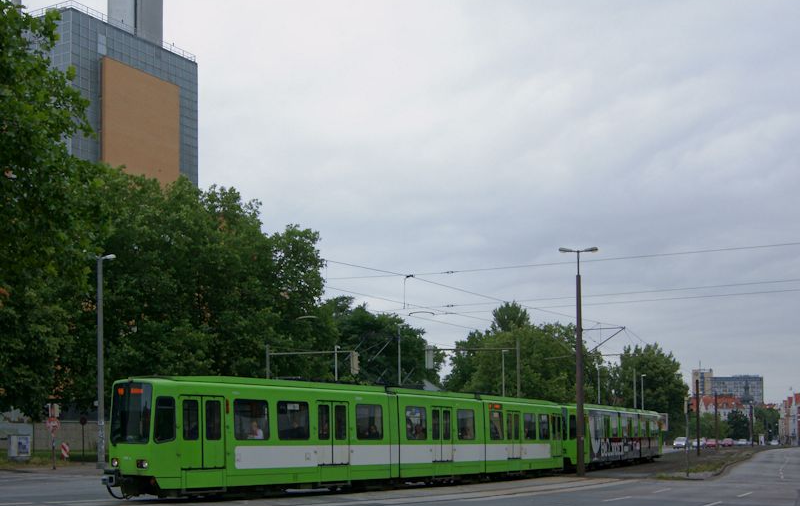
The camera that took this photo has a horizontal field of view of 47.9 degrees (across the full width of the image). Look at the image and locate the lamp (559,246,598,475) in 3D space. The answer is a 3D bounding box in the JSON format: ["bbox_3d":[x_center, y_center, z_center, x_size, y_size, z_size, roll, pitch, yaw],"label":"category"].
[{"bbox_3d":[8.390,4.934,42.300,1.950,10.750,0.450,-4,-11,22],"label":"lamp"}]

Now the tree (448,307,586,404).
[{"bbox_3d":[12.360,13.550,98.000,14.800,16.190,13.000,0,-10,0],"label":"tree"}]

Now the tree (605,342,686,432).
[{"bbox_3d":[30.679,17.915,112.000,10.000,13.270,9.500,0,-10,0],"label":"tree"}]

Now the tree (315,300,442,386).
[{"bbox_3d":[-2.079,11.877,87.000,12.300,14.860,11.000,0,-10,0],"label":"tree"}]

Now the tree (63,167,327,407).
[{"bbox_3d":[-12.788,3.625,56.000,16.200,18.480,13.500,0,-10,0],"label":"tree"}]

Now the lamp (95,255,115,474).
[{"bbox_3d":[-14.003,5.064,42.500,1.000,10.230,0.400,-6,-12,31],"label":"lamp"}]

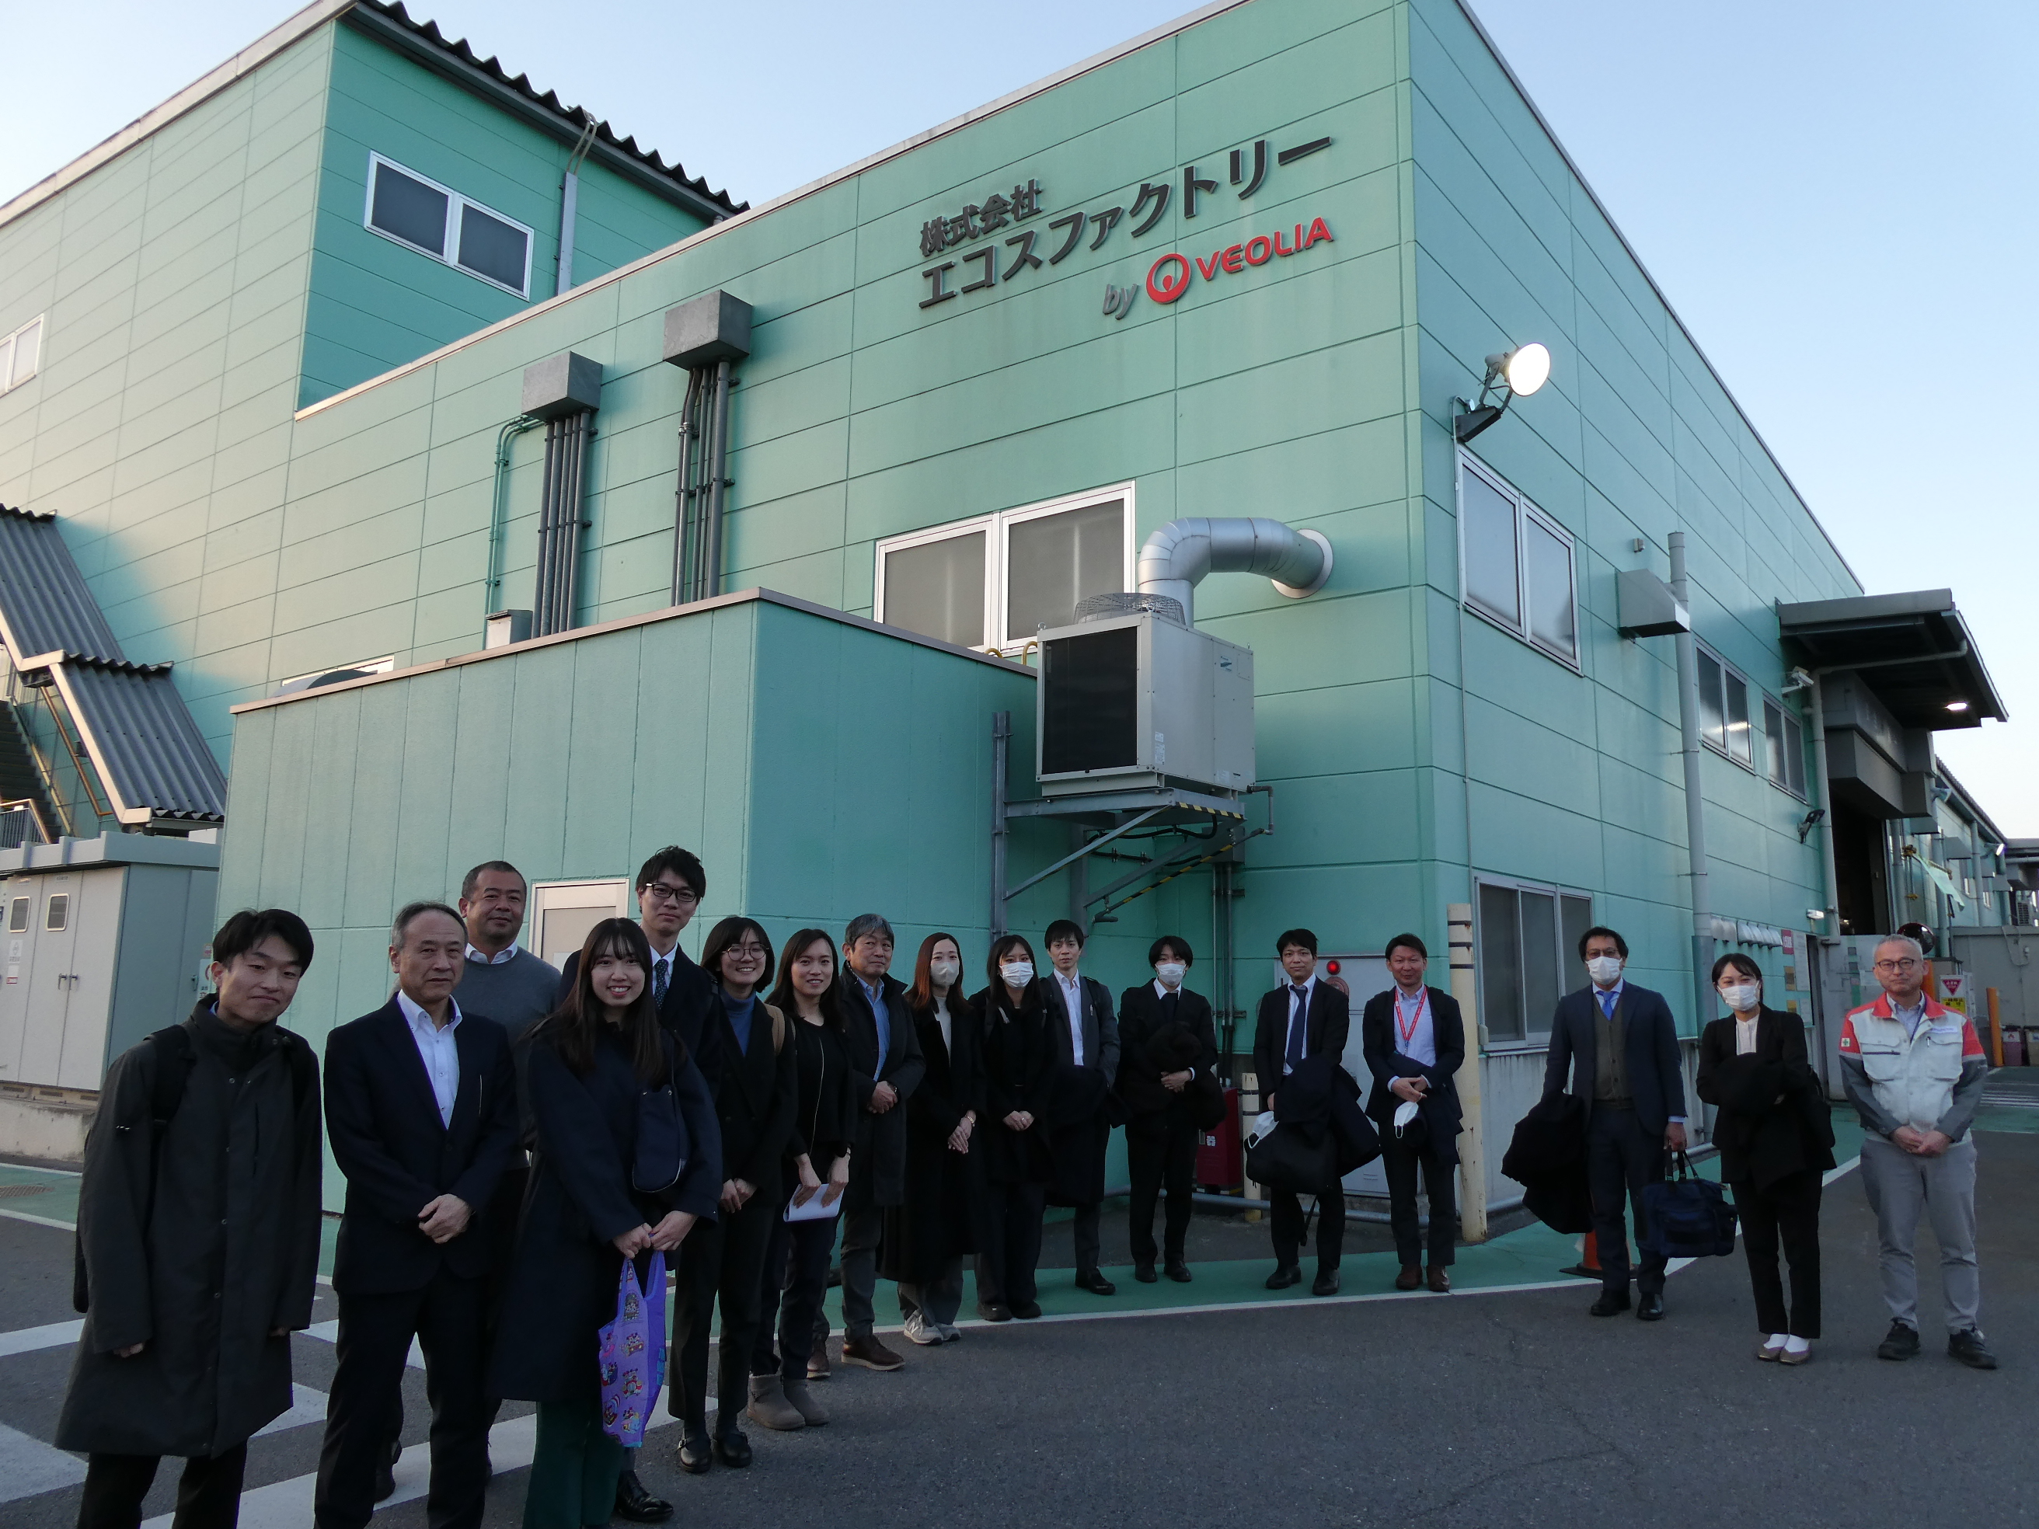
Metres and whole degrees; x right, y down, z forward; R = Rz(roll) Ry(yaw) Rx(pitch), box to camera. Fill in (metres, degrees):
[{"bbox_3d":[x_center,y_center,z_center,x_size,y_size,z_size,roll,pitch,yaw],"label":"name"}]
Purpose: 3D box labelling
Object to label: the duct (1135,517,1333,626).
[{"bbox_3d":[1.451,-1.185,9.536,0.970,0.900,1.060,-5,-10,37],"label":"duct"}]

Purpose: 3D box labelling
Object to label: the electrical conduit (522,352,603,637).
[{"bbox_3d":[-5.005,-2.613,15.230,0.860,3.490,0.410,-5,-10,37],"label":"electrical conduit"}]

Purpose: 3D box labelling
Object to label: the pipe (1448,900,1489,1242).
[{"bbox_3d":[2.697,1.813,8.472,0.145,1.947,0.145,-6,-11,38],"label":"pipe"}]

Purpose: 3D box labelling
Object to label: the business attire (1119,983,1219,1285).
[{"bbox_3d":[0.742,1.817,7.078,0.495,1.440,0.380,1,-8,3],"label":"business attire"}]

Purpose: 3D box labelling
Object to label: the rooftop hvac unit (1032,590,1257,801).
[{"bbox_3d":[0.780,-0.343,8.575,0.830,1.110,1.080,-7,-12,39],"label":"rooftop hvac unit"}]

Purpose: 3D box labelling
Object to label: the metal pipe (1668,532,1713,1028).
[{"bbox_3d":[6.483,0.538,13.571,0.190,5.790,0.190,-6,-11,38],"label":"metal pipe"}]

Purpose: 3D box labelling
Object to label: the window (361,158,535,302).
[{"bbox_3d":[-8.845,-8.346,22.082,0.120,1.240,2.750,-5,-10,37],"label":"window"}]

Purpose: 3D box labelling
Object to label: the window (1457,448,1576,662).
[{"bbox_3d":[3.833,-1.483,10.800,0.100,1.150,2.560,-6,-11,38],"label":"window"}]

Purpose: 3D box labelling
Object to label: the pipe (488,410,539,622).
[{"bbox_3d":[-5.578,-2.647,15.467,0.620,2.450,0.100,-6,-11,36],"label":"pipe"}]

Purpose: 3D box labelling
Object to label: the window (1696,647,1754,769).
[{"bbox_3d":[8.152,-0.634,16.346,0.120,1.200,2.780,-5,-10,37],"label":"window"}]

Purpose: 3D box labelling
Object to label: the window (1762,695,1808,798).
[{"bbox_3d":[10.441,-0.183,19.270,0.120,1.200,2.740,-5,-10,37],"label":"window"}]

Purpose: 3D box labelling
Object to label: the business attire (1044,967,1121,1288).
[{"bbox_3d":[0.290,1.748,6.851,0.441,1.497,0.380,2,-8,-9],"label":"business attire"}]

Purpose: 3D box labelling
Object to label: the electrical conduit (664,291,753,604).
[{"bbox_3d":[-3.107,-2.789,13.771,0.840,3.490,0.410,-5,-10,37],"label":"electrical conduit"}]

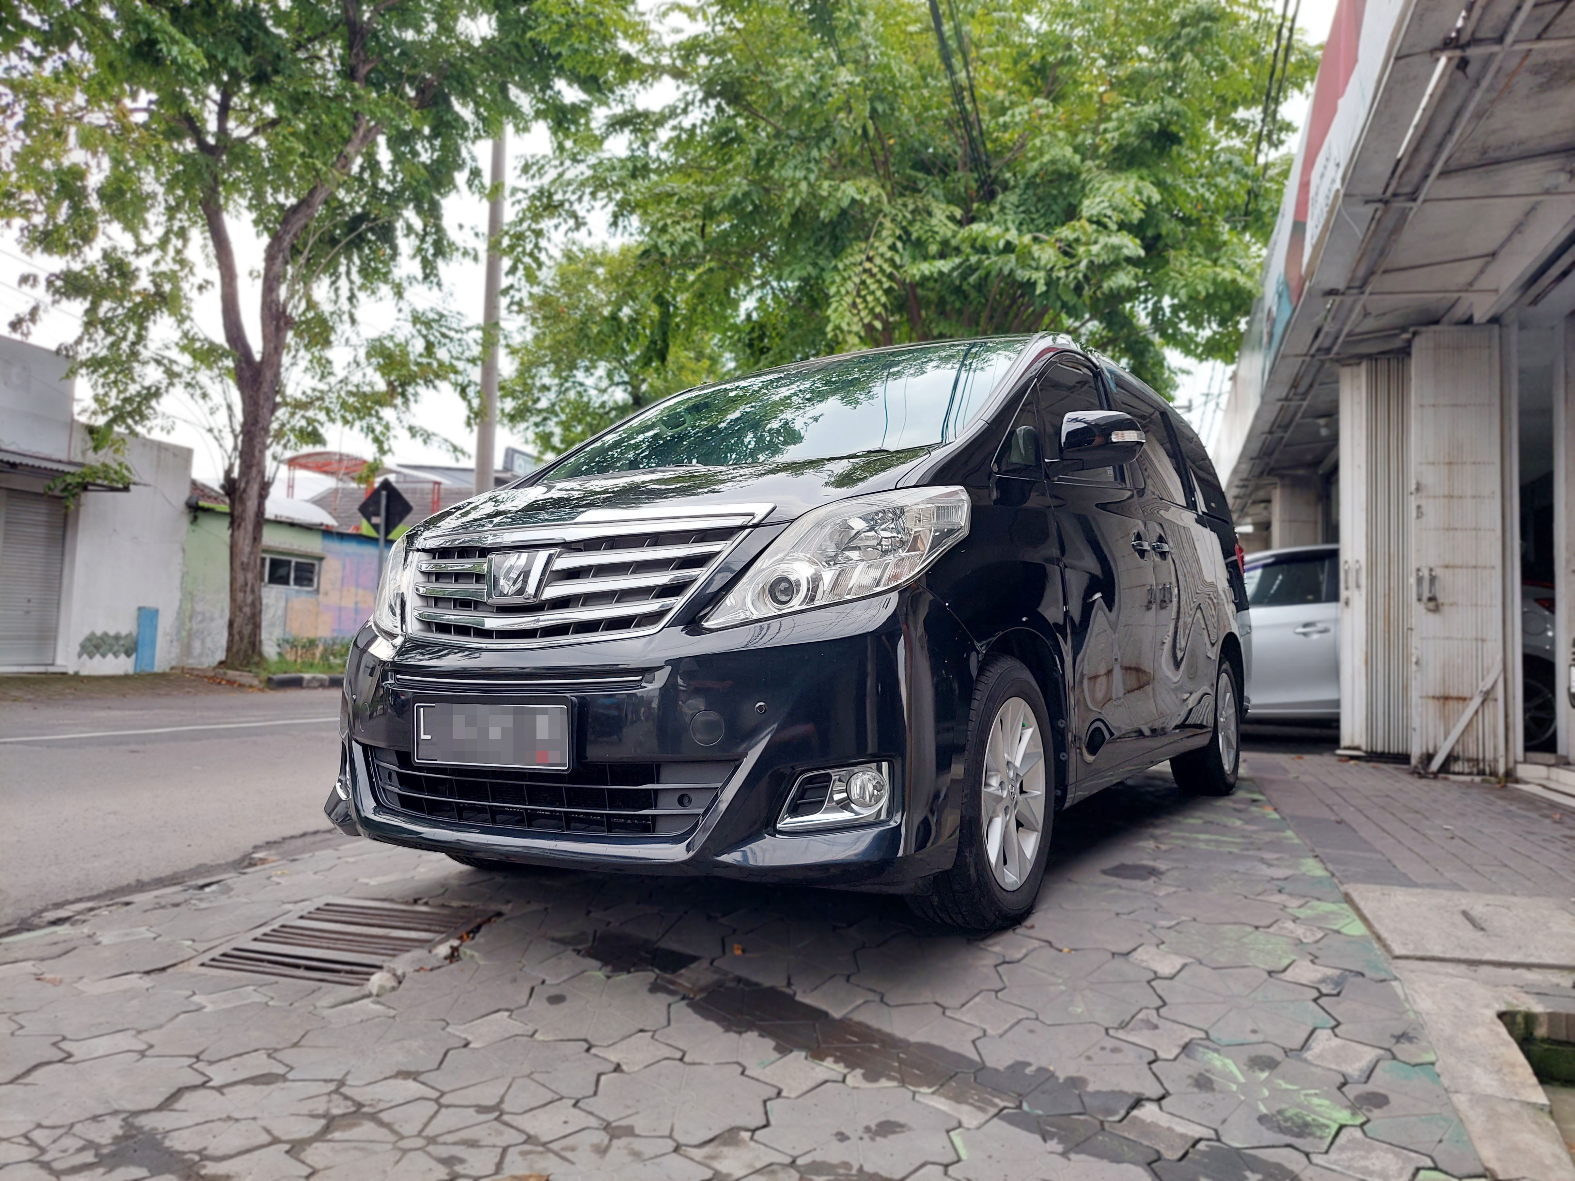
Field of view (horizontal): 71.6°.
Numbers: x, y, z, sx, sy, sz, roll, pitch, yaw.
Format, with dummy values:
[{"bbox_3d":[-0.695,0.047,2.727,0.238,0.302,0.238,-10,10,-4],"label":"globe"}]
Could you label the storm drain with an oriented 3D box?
[{"bbox_3d":[-1.042,0.840,2.605,0.480,0.040,0.600,0,-3,10],"label":"storm drain"}]

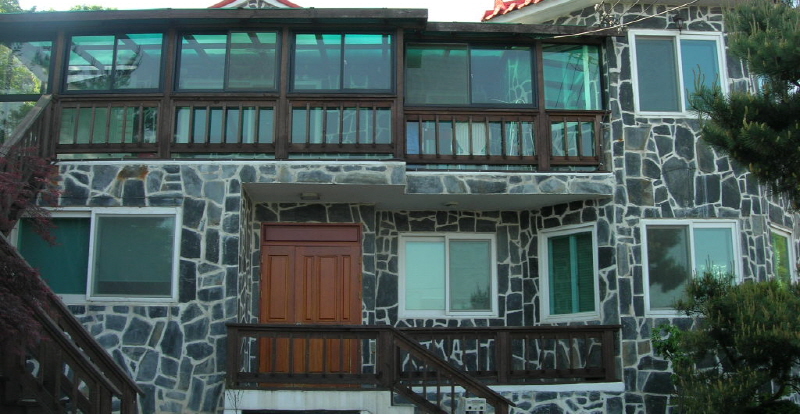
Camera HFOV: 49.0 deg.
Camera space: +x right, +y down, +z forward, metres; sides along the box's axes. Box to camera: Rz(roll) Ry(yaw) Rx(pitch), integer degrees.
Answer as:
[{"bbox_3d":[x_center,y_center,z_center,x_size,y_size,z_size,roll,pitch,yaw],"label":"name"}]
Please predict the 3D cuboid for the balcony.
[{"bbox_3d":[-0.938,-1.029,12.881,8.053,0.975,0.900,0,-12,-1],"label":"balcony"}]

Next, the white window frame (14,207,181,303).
[{"bbox_3d":[-3.992,0.636,11.675,2.160,1.239,0.150,0,-11,-1],"label":"white window frame"}]

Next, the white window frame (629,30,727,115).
[{"bbox_3d":[4.234,-2.028,13.319,1.439,1.360,0.140,0,-12,-1],"label":"white window frame"}]

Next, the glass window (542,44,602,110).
[{"bbox_3d":[2.619,-1.964,13.317,0.912,1.047,0.120,0,-12,-1],"label":"glass window"}]

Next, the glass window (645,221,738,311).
[{"bbox_3d":[4.206,0.868,12.703,1.393,1.403,0.140,0,-12,-1],"label":"glass window"}]

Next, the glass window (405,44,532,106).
[{"bbox_3d":[0.992,-1.897,12.715,1.856,0.940,0.100,0,-11,-1],"label":"glass window"}]

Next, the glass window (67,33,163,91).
[{"bbox_3d":[-3.972,-1.991,12.257,1.317,0.857,0.100,0,-11,-1],"label":"glass window"}]

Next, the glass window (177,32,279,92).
[{"bbox_3d":[-2.495,-2.096,12.743,1.465,0.913,0.120,0,-12,-1],"label":"glass window"}]

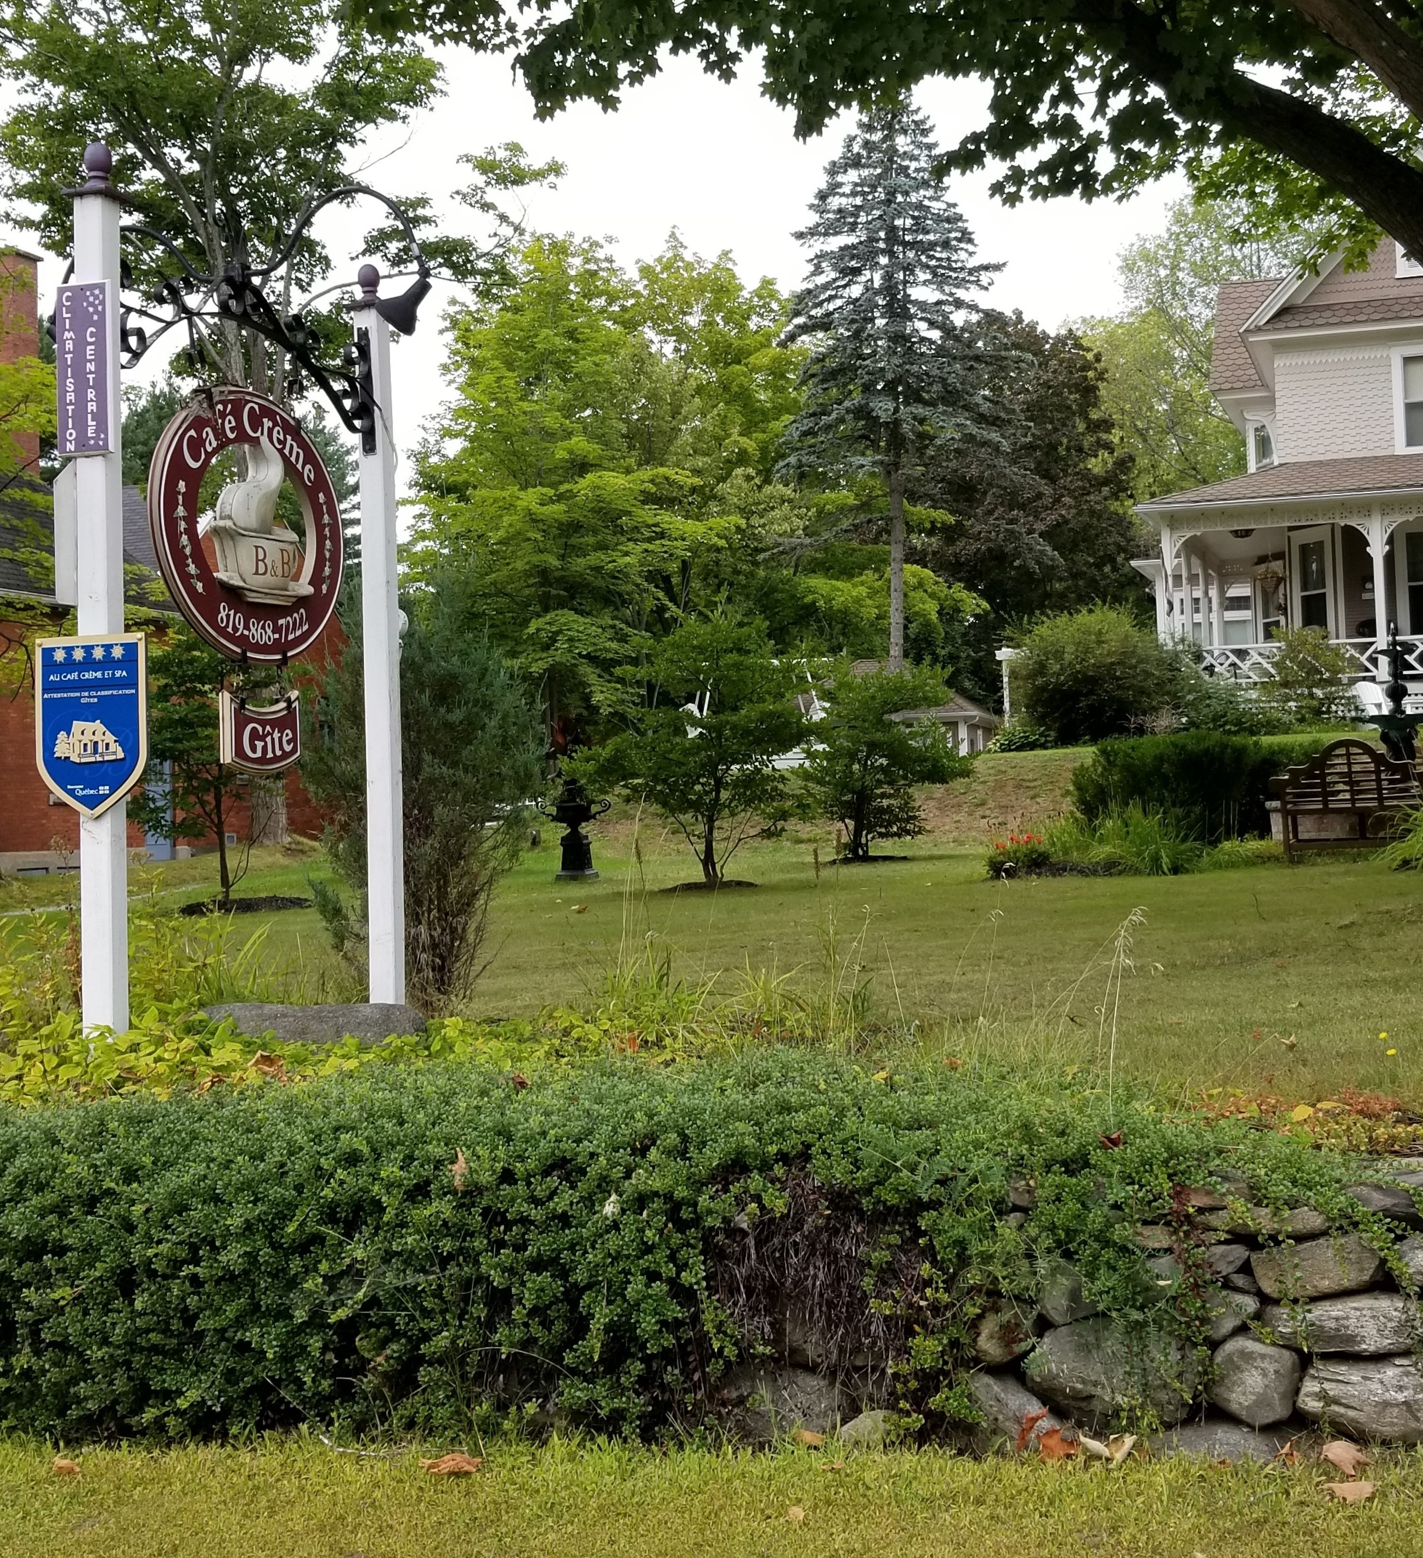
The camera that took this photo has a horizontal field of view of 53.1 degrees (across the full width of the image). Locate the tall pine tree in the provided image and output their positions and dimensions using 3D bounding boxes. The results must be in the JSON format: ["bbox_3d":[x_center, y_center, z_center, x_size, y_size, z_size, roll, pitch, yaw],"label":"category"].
[{"bbox_3d":[3.574,-7.224,29.000,4.344,13.091,4.200,-2,-2,0],"label":"tall pine tree"}]

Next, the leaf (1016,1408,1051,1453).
[{"bbox_3d":[0.764,1.551,3.384,0.070,0.090,0.055,-2,-2,12],"label":"leaf"}]

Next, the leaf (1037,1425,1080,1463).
[{"bbox_3d":[0.818,1.565,3.359,0.100,0.070,0.060,-2,-2,12],"label":"leaf"}]

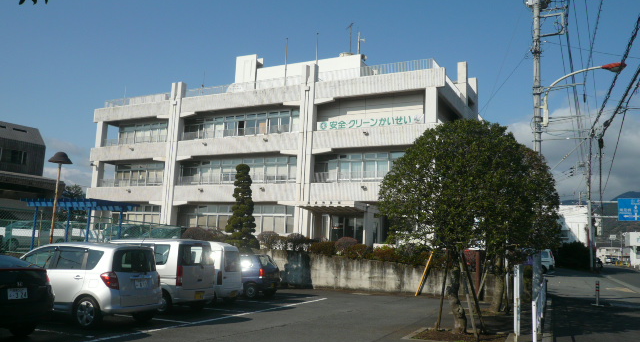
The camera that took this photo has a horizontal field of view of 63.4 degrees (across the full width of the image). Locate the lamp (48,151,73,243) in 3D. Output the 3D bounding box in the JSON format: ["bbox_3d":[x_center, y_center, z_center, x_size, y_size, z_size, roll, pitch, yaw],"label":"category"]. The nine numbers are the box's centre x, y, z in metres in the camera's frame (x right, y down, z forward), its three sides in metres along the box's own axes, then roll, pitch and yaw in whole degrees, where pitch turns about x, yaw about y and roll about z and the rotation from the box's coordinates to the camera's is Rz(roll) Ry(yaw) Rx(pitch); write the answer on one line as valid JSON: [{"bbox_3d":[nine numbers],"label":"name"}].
[{"bbox_3d":[-7.972,1.442,15.498,0.730,4.100,0.730,3,-8,0],"label":"lamp"}]

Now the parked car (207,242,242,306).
[{"bbox_3d":[-4.299,3.257,17.058,3.400,1.880,1.480,-1,-9,27],"label":"parked car"}]

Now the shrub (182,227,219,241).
[{"bbox_3d":[-6.166,3.468,26.234,1.650,1.150,1.600,-1,-9,28],"label":"shrub"}]

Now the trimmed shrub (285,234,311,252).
[{"bbox_3d":[-0.979,3.250,23.571,1.000,0.775,1.000,3,-8,0],"label":"trimmed shrub"}]

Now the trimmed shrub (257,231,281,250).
[{"bbox_3d":[-2.328,3.227,23.869,1.030,0.880,1.000,3,-8,0],"label":"trimmed shrub"}]

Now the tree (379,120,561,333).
[{"bbox_3d":[3.168,1.134,11.118,3.700,4.564,3.600,-1,-9,28],"label":"tree"}]

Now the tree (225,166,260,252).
[{"bbox_3d":[-3.712,1.722,24.569,1.600,4.200,1.600,3,-8,0],"label":"tree"}]

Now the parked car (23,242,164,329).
[{"bbox_3d":[-5.450,2.450,11.470,3.955,1.640,1.695,-2,-9,25],"label":"parked car"}]

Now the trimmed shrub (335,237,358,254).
[{"bbox_3d":[1.161,3.284,22.672,1.050,0.736,1.000,3,-8,0],"label":"trimmed shrub"}]

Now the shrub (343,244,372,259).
[{"bbox_3d":[1.604,3.408,21.851,1.200,0.646,1.000,-1,-9,28],"label":"shrub"}]

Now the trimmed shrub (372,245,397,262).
[{"bbox_3d":[2.611,3.360,20.955,1.000,0.720,0.950,-1,-9,27],"label":"trimmed shrub"}]

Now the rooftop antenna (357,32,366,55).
[{"bbox_3d":[3.210,-9.986,40.535,0.700,1.879,0.300,-1,-9,28],"label":"rooftop antenna"}]

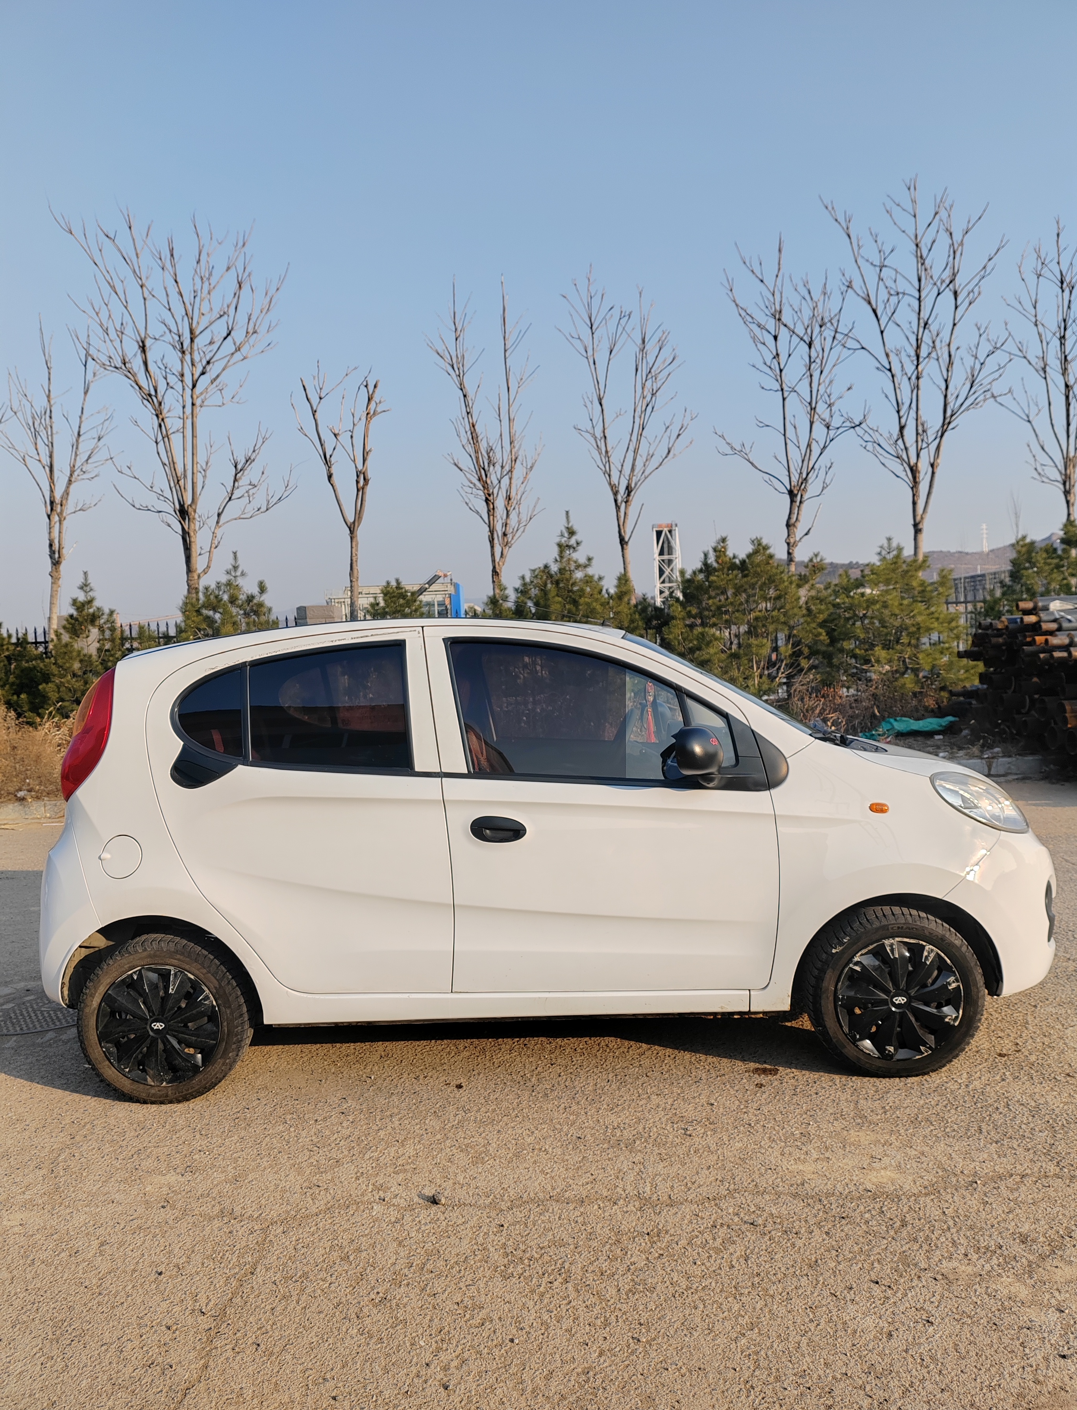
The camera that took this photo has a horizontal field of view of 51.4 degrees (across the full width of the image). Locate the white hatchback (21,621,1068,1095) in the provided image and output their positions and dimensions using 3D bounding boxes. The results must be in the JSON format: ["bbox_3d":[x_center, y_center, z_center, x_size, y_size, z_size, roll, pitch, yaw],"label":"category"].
[{"bbox_3d":[0.018,0.439,4.292,3.560,1.520,1.640,-2,3,1],"label":"white hatchback"}]

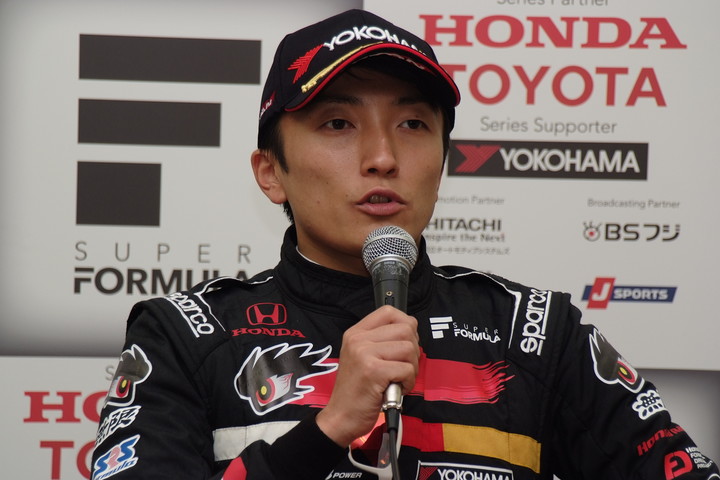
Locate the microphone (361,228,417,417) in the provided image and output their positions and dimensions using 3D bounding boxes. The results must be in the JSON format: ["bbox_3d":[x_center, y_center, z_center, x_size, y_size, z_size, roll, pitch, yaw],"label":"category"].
[{"bbox_3d":[0.029,0.070,4.058,0.051,0.184,0.051,-1,-28,0],"label":"microphone"}]

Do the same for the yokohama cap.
[{"bbox_3d":[0.006,-0.160,4.190,0.181,0.127,0.262,1,-10,-15],"label":"yokohama cap"}]

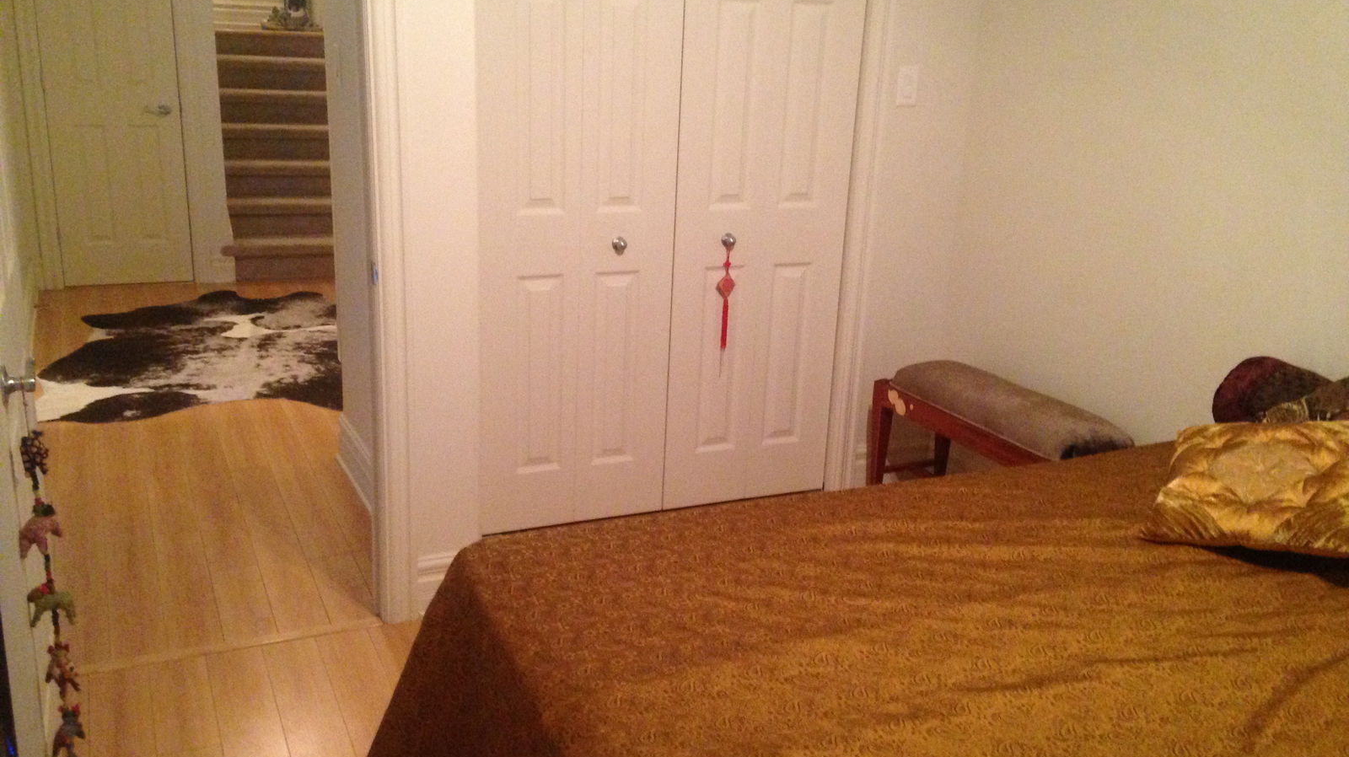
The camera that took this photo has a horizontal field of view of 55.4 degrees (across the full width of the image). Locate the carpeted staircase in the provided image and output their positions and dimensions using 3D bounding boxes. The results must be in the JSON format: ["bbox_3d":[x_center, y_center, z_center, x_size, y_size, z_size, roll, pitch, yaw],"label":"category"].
[{"bbox_3d":[-2.283,-1.374,7.593,0.930,1.255,1.670,-5,19,-23],"label":"carpeted staircase"}]

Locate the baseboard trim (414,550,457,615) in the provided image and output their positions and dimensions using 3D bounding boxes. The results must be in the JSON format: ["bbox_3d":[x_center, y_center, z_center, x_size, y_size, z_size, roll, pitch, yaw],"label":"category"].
[{"bbox_3d":[-0.605,0.539,3.411,0.175,0.172,0.018,-5,19,-23],"label":"baseboard trim"}]

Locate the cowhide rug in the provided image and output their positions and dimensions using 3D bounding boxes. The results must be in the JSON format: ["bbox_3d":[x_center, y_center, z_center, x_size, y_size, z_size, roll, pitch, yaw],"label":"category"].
[{"bbox_3d":[-1.960,-0.142,5.731,1.630,0.012,2.270,-5,19,-23],"label":"cowhide rug"}]

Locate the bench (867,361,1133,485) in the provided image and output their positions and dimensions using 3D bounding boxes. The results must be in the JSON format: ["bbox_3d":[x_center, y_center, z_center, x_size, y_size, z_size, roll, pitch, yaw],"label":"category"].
[{"bbox_3d":[0.986,0.267,3.970,0.305,0.492,0.870,-7,19,-28],"label":"bench"}]

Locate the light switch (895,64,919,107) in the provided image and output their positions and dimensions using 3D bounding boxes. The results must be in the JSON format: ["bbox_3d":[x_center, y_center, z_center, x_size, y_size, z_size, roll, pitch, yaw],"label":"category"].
[{"bbox_3d":[0.737,-0.920,4.048,0.074,0.118,0.010,-5,19,-23],"label":"light switch"}]

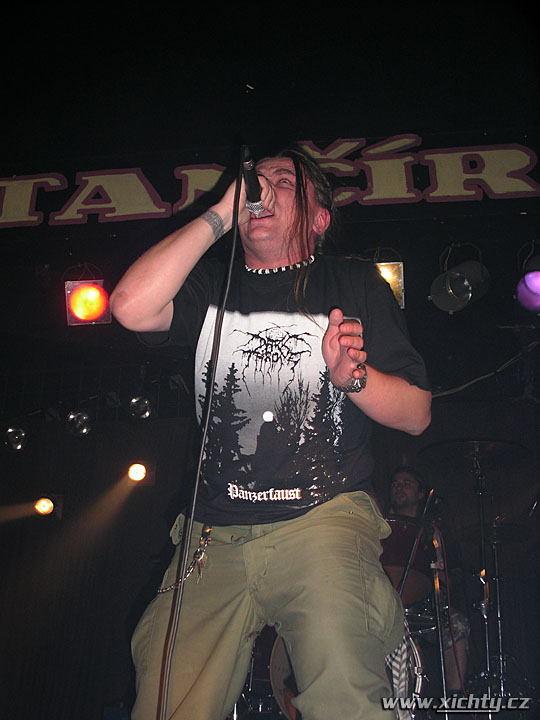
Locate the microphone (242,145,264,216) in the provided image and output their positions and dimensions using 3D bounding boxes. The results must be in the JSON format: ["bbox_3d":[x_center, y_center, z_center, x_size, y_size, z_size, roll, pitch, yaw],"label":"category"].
[{"bbox_3d":[-0.035,-0.373,1.660,0.048,0.175,0.048,-5,26,3],"label":"microphone"}]

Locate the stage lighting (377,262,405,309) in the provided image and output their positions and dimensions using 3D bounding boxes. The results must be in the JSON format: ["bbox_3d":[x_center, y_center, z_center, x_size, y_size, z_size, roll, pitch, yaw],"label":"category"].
[{"bbox_3d":[0.616,-0.439,4.280,0.235,0.235,0.280,3,20,8],"label":"stage lighting"}]

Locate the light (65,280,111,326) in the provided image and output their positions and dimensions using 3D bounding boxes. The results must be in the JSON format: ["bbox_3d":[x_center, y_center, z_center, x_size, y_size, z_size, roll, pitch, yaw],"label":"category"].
[{"bbox_3d":[-0.987,-0.343,4.384,0.240,0.240,0.280,0,16,-4],"label":"light"}]

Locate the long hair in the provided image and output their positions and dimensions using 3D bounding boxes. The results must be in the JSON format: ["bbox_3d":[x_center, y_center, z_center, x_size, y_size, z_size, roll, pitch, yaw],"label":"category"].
[{"bbox_3d":[0.071,-0.289,1.740,0.160,0.350,0.190,7,17,20],"label":"long hair"}]

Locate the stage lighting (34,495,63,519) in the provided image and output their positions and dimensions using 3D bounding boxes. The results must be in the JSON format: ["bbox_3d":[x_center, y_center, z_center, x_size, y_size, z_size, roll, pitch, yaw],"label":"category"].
[{"bbox_3d":[-1.885,1.254,6.894,0.210,0.200,0.220,10,13,29],"label":"stage lighting"}]

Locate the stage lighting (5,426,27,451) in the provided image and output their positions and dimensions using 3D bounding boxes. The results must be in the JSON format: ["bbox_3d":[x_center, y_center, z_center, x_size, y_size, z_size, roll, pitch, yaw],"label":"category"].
[{"bbox_3d":[-2.220,0.663,7.008,0.200,0.200,0.220,1,12,1],"label":"stage lighting"}]

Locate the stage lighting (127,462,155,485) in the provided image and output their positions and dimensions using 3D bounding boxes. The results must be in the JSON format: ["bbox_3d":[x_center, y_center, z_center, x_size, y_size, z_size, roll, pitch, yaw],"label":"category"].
[{"bbox_3d":[-1.103,0.954,6.902,0.210,0.200,0.220,5,18,14],"label":"stage lighting"}]

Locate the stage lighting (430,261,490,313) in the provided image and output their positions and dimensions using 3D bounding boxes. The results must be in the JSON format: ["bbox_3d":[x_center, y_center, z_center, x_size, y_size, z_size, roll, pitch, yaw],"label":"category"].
[{"bbox_3d":[1.032,-0.403,4.267,0.225,0.225,0.300,11,22,32],"label":"stage lighting"}]

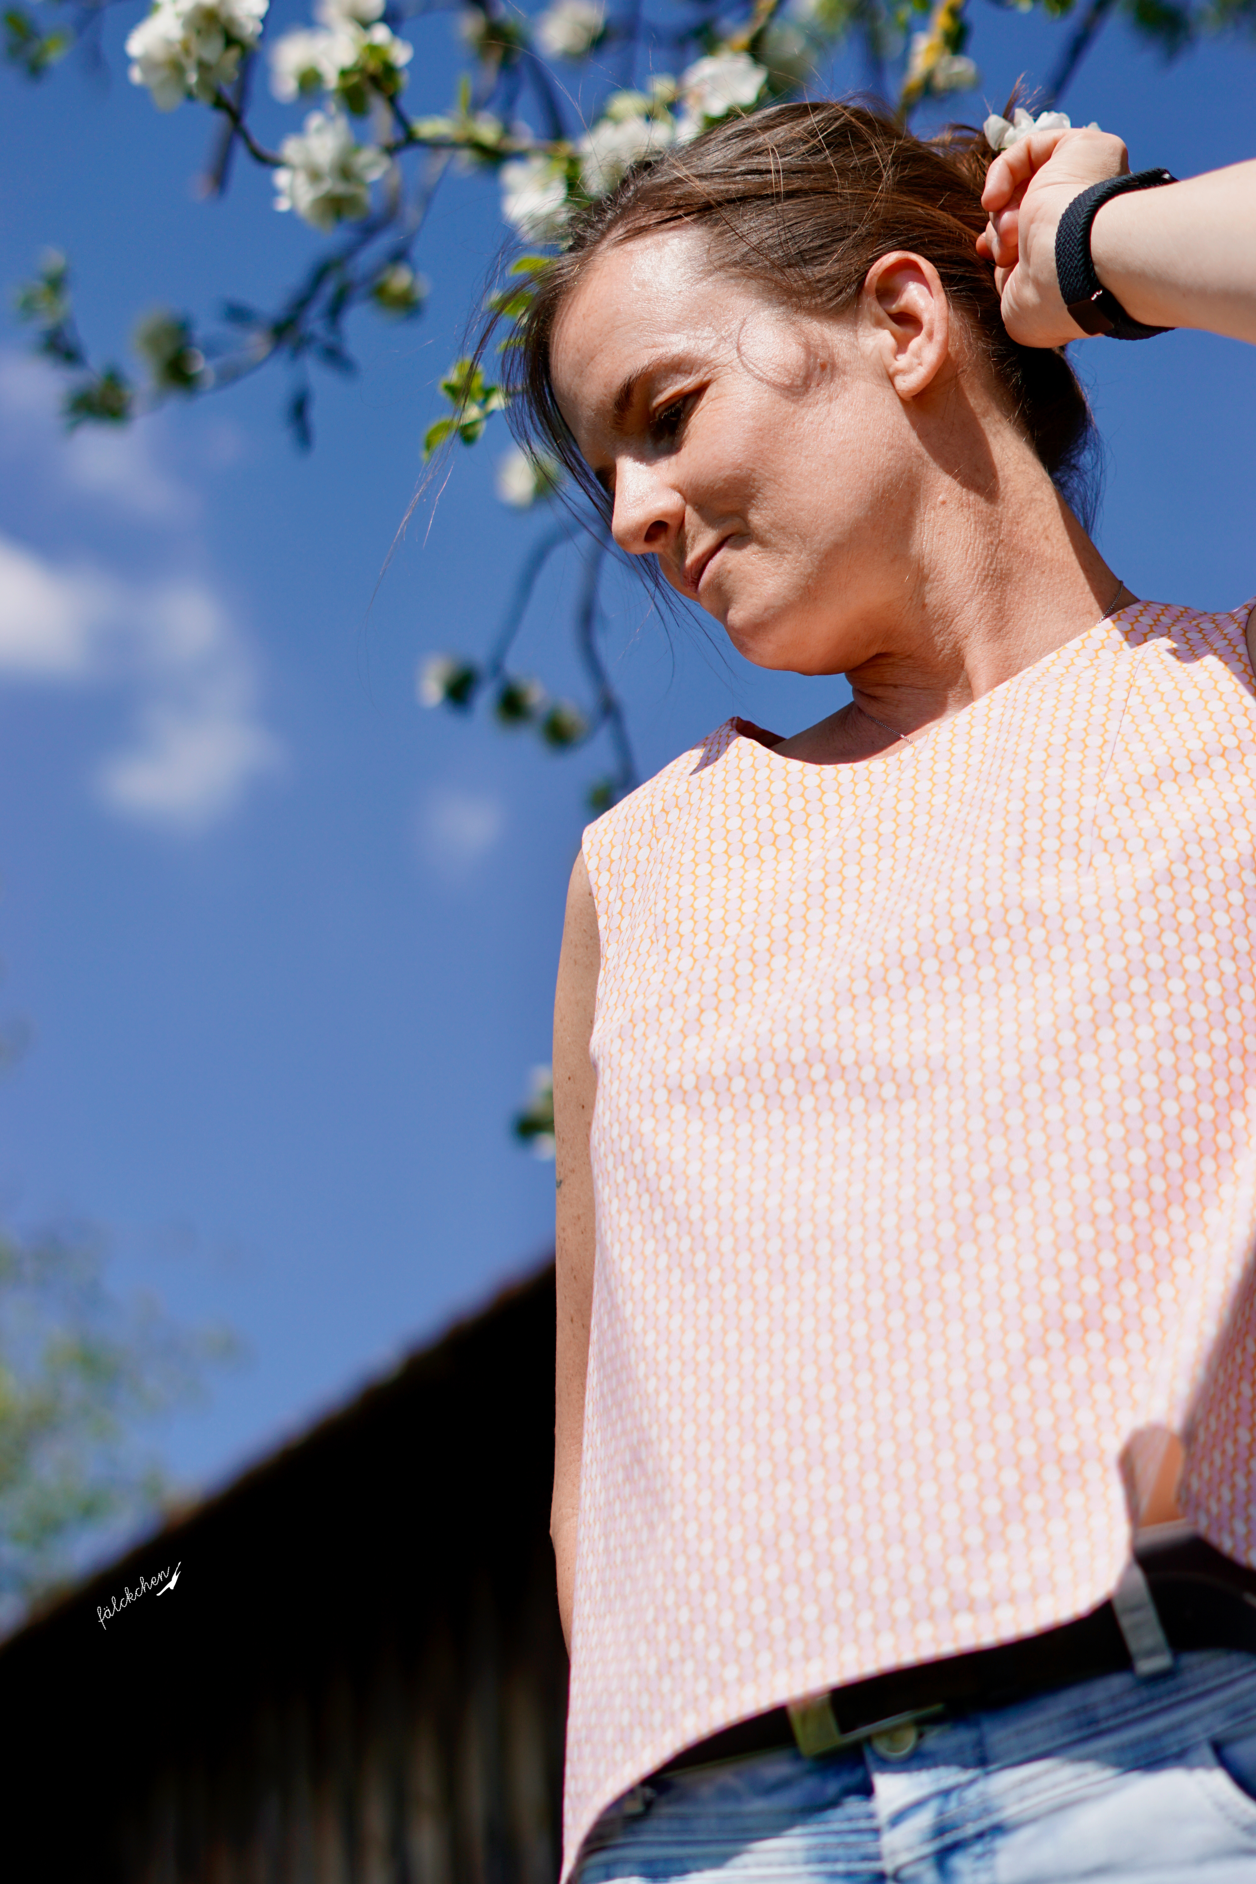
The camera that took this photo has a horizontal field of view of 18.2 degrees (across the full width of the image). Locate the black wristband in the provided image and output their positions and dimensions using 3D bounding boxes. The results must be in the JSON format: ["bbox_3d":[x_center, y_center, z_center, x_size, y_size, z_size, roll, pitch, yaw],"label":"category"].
[{"bbox_3d":[0.203,-0.274,1.560,0.058,0.065,0.021,12,-2,-29],"label":"black wristband"}]

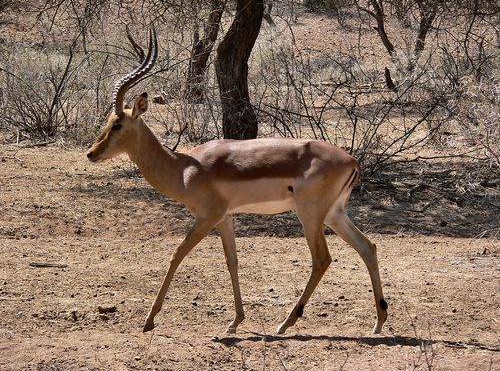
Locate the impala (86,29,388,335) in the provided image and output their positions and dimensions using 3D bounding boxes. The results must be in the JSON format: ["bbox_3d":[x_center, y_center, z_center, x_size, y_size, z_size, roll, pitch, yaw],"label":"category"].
[{"bbox_3d":[-0.056,-0.018,12.600,1.360,1.390,0.360,1,5,6],"label":"impala"}]

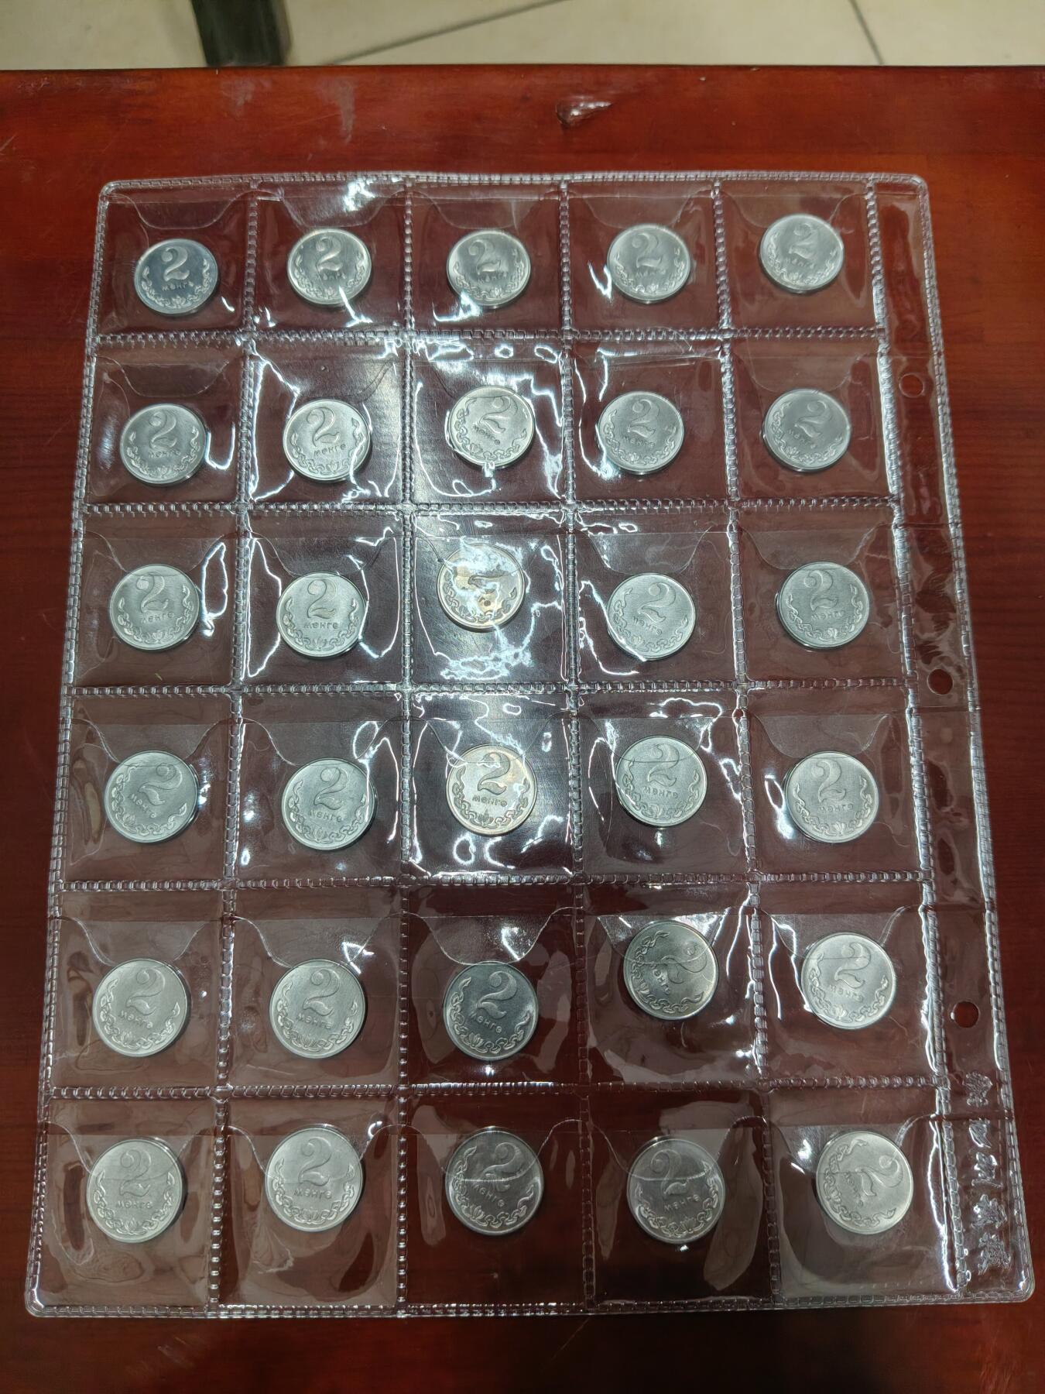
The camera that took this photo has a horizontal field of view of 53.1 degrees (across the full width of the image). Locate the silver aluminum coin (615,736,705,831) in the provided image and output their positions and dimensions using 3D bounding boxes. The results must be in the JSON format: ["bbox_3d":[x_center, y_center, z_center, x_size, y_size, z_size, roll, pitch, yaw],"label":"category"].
[{"bbox_3d":[0.030,0.018,0.224,0.020,0.002,0.020,0,80,0],"label":"silver aluminum coin"}]

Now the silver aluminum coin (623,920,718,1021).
[{"bbox_3d":[0.031,0.057,0.220,0.020,0.002,0.020,-1,80,0],"label":"silver aluminum coin"}]

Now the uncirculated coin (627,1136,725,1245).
[{"bbox_3d":[0.031,0.099,0.210,0.020,0.001,0.020,-1,80,0],"label":"uncirculated coin"}]

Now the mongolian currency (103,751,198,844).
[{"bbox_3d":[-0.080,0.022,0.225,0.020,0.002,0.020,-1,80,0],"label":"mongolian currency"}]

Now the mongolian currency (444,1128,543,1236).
[{"bbox_3d":[-0.006,0.097,0.210,0.020,0.002,0.020,0,80,0],"label":"mongolian currency"}]

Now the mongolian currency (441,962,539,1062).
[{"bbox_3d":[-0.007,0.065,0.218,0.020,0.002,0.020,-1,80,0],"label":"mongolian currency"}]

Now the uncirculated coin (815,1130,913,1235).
[{"bbox_3d":[0.069,0.098,0.213,0.020,0.002,0.020,-1,80,0],"label":"uncirculated coin"}]

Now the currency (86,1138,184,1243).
[{"bbox_3d":[-0.077,0.098,0.209,0.020,0.001,0.020,-1,80,0],"label":"currency"}]

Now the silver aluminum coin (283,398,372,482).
[{"bbox_3d":[-0.044,-0.058,0.237,0.020,0.001,0.020,-1,80,0],"label":"silver aluminum coin"}]

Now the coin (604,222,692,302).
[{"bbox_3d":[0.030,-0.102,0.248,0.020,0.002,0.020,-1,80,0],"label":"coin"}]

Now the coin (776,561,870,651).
[{"bbox_3d":[0.066,-0.020,0.231,0.020,0.001,0.020,-1,80,0],"label":"coin"}]

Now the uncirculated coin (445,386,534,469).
[{"bbox_3d":[-0.008,-0.061,0.239,0.020,0.002,0.020,0,80,0],"label":"uncirculated coin"}]

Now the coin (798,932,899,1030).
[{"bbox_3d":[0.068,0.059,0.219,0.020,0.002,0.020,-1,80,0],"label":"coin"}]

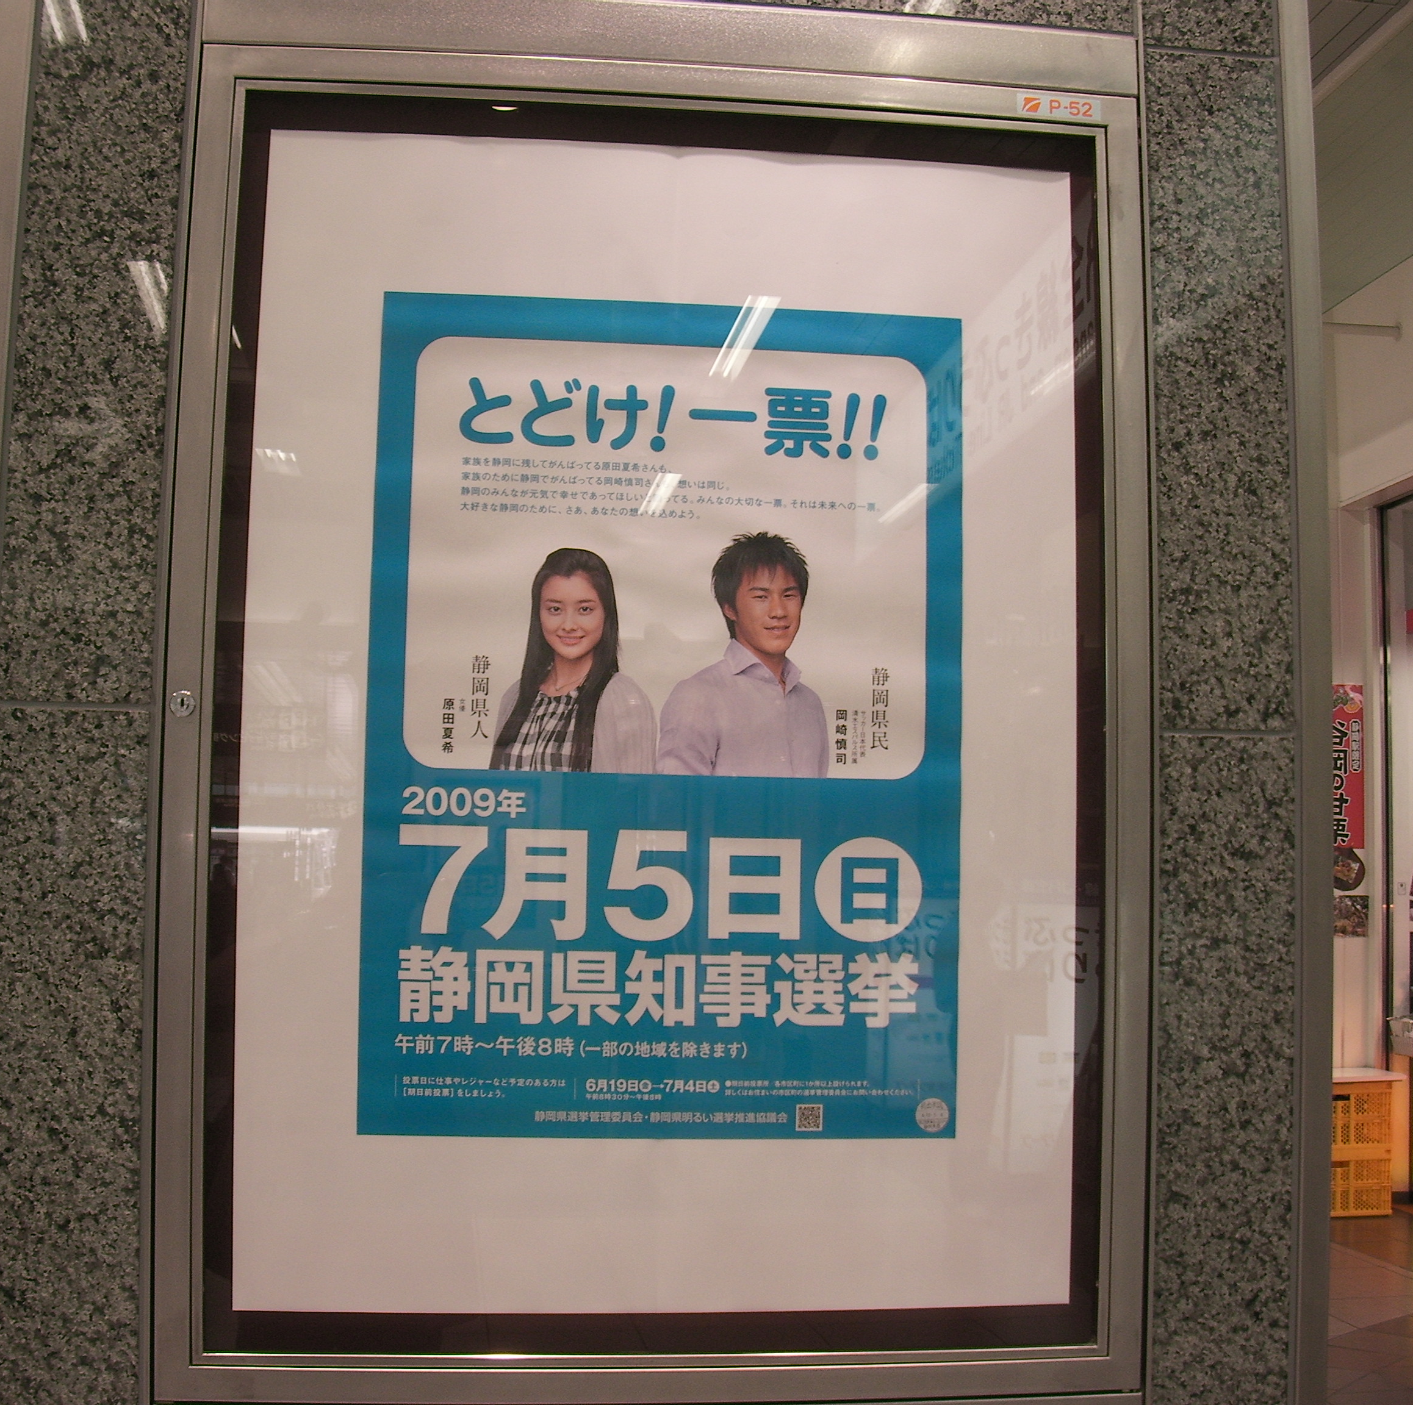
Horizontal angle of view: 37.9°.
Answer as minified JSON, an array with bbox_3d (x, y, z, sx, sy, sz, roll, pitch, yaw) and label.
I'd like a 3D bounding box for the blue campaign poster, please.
[{"bbox_3d":[-0.032,0.010,1.778,0.515,0.728,0.010,1,-5,-7],"label":"blue campaign poster"}]

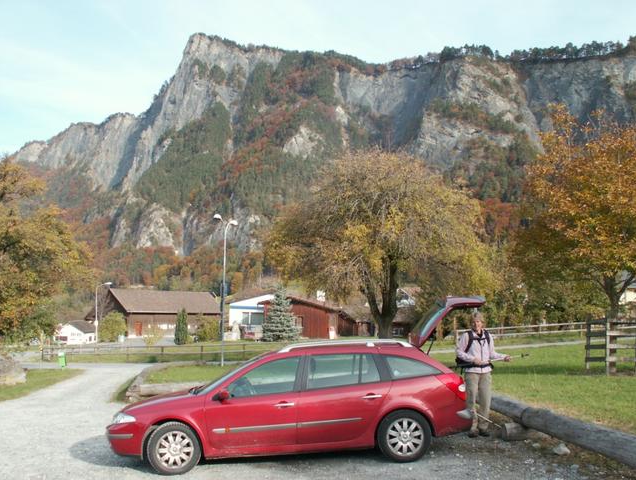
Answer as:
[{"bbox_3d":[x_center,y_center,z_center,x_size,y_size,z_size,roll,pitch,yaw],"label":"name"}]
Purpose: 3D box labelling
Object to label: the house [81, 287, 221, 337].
[{"bbox_3d":[-22.211,10.379,90.506,10.129,6.512,15.435,-8,-11,43],"label":"house"}]

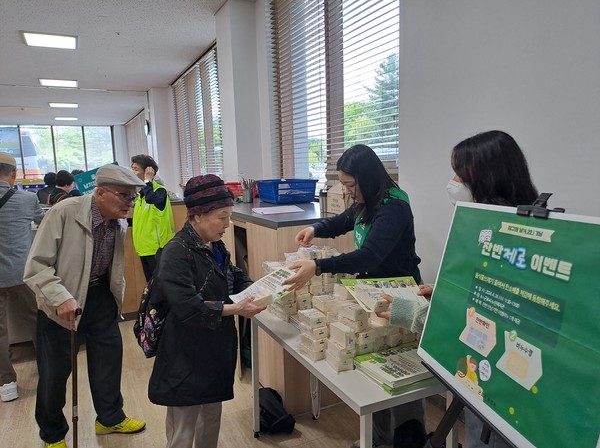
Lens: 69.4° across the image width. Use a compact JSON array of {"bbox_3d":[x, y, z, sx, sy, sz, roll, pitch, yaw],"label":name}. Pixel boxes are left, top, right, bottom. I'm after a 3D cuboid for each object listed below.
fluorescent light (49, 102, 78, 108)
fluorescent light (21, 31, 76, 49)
[{"bbox_3d":[-5.489,-2.775,10.084,0.600,0.060,0.620,-6,8,-27],"label":"fluorescent light"},{"bbox_3d":[-3.012,-2.232,5.249,0.600,0.060,0.620,-6,8,-27],"label":"fluorescent light"}]

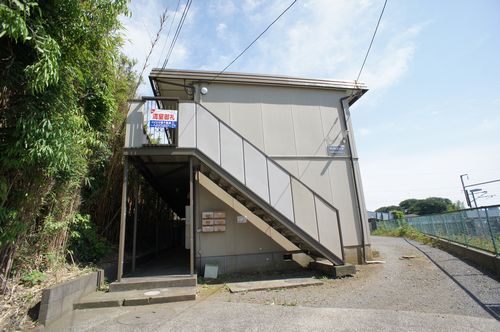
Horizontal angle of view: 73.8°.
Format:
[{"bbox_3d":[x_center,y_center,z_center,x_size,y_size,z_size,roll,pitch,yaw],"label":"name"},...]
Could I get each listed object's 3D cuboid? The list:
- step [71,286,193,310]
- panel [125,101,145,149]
[{"bbox_3d":[-1.741,2.120,5.381,1.730,0.085,1.030,-1,-14,-9],"label":"step"},{"bbox_3d":[-2.625,-0.942,7.620,0.395,1.140,0.050,-1,-14,-9],"label":"panel"}]

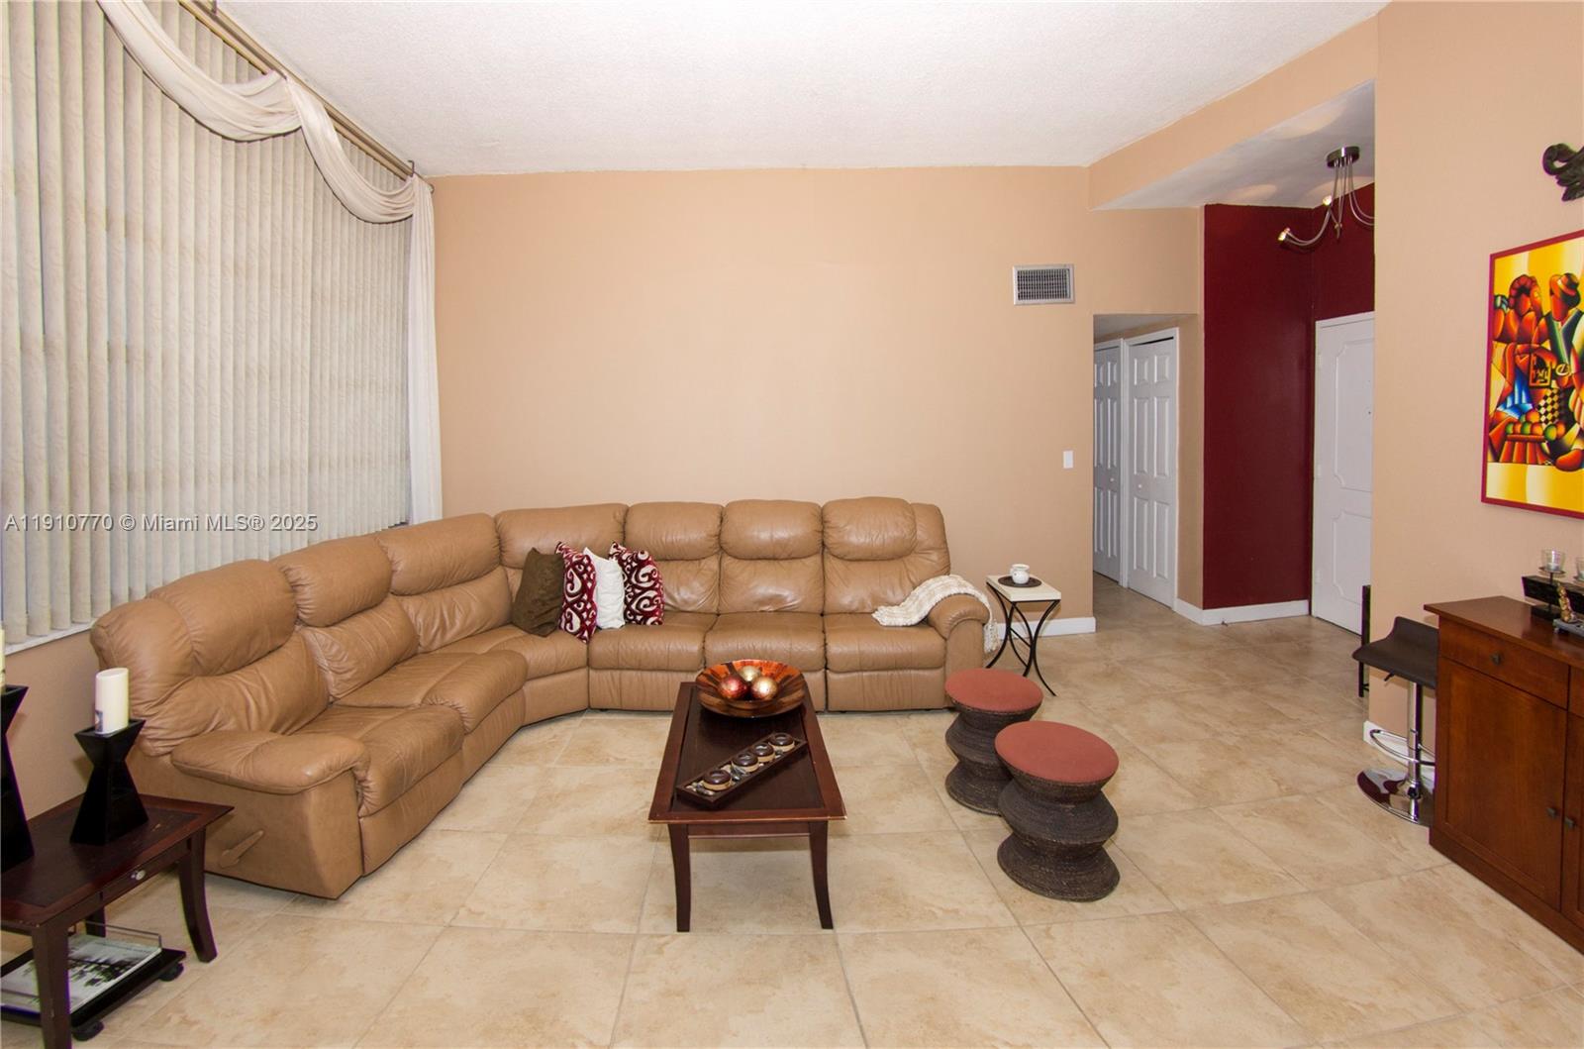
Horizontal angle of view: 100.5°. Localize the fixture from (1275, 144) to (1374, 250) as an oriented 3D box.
[{"bbox_3d":[2.900,-1.770,3.460,0.600,0.430,0.600,0,7,-4],"label":"fixture"}]

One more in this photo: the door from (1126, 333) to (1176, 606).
[{"bbox_3d":[2.825,-0.430,5.200,0.050,2.030,0.650,0,3,-4],"label":"door"}]

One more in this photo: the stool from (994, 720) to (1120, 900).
[{"bbox_3d":[0.884,0.943,2.220,0.375,0.430,0.375,0,7,-4],"label":"stool"}]

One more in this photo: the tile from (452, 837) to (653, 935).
[{"bbox_3d":[-0.730,1.146,2.140,0.545,0.012,0.480,0,7,-4],"label":"tile"}]

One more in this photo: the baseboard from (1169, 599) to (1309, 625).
[{"bbox_3d":[3.130,0.600,4.660,0.860,0.105,0.360,0,7,-4],"label":"baseboard"}]

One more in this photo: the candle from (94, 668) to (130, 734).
[{"bbox_3d":[-1.735,0.449,1.680,0.062,0.150,0.062,0,7,-4],"label":"candle"}]

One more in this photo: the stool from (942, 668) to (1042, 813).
[{"bbox_3d":[0.810,0.862,2.680,0.375,0.435,0.375,0,7,-4],"label":"stool"}]

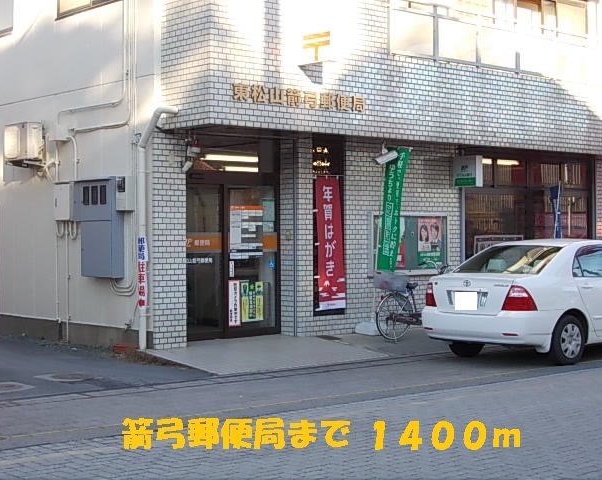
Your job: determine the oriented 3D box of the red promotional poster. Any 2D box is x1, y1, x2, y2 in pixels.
[{"bbox_3d":[0.388,0.048,15.112,0.560,1.820,0.050,-1,0,-41],"label":"red promotional poster"}]

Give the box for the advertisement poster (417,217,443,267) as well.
[{"bbox_3d":[1.921,0.030,16.459,0.530,0.730,0.020,-1,0,-41],"label":"advertisement poster"}]

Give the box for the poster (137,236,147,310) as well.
[{"bbox_3d":[-1.896,0.401,13.286,0.130,0.890,0.070,0,0,-6],"label":"poster"}]

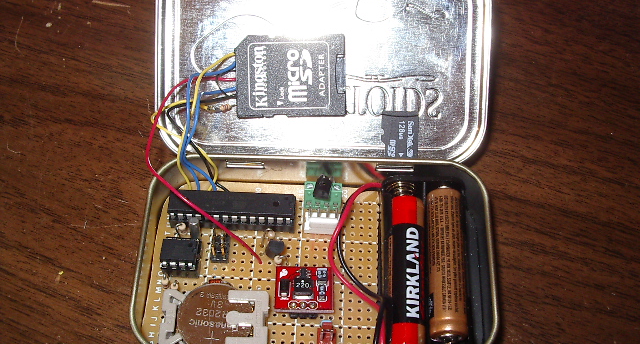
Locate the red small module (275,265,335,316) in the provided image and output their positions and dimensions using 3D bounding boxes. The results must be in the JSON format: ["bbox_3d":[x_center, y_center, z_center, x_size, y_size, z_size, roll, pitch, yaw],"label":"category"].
[{"bbox_3d":[-0.004,0.032,0.189,0.016,0.007,0.013,3,58,1],"label":"red small module"}]

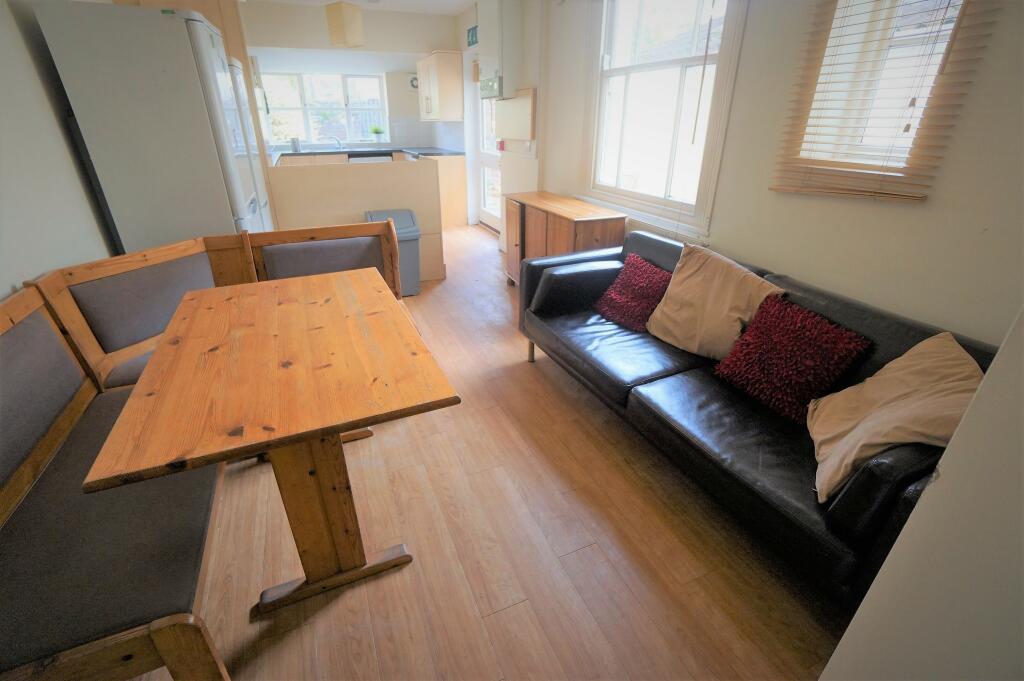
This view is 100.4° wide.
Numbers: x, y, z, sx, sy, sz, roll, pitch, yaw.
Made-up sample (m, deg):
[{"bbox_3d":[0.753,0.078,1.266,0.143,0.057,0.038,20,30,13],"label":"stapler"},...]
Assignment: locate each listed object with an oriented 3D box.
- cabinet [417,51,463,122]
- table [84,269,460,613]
[{"bbox_3d":[-0.948,-3.350,5.698,0.360,0.760,0.720,-12,29,-23],"label":"cabinet"},{"bbox_3d":[-0.704,0.297,1.526,0.720,0.730,1.140,-12,29,-23],"label":"table"}]

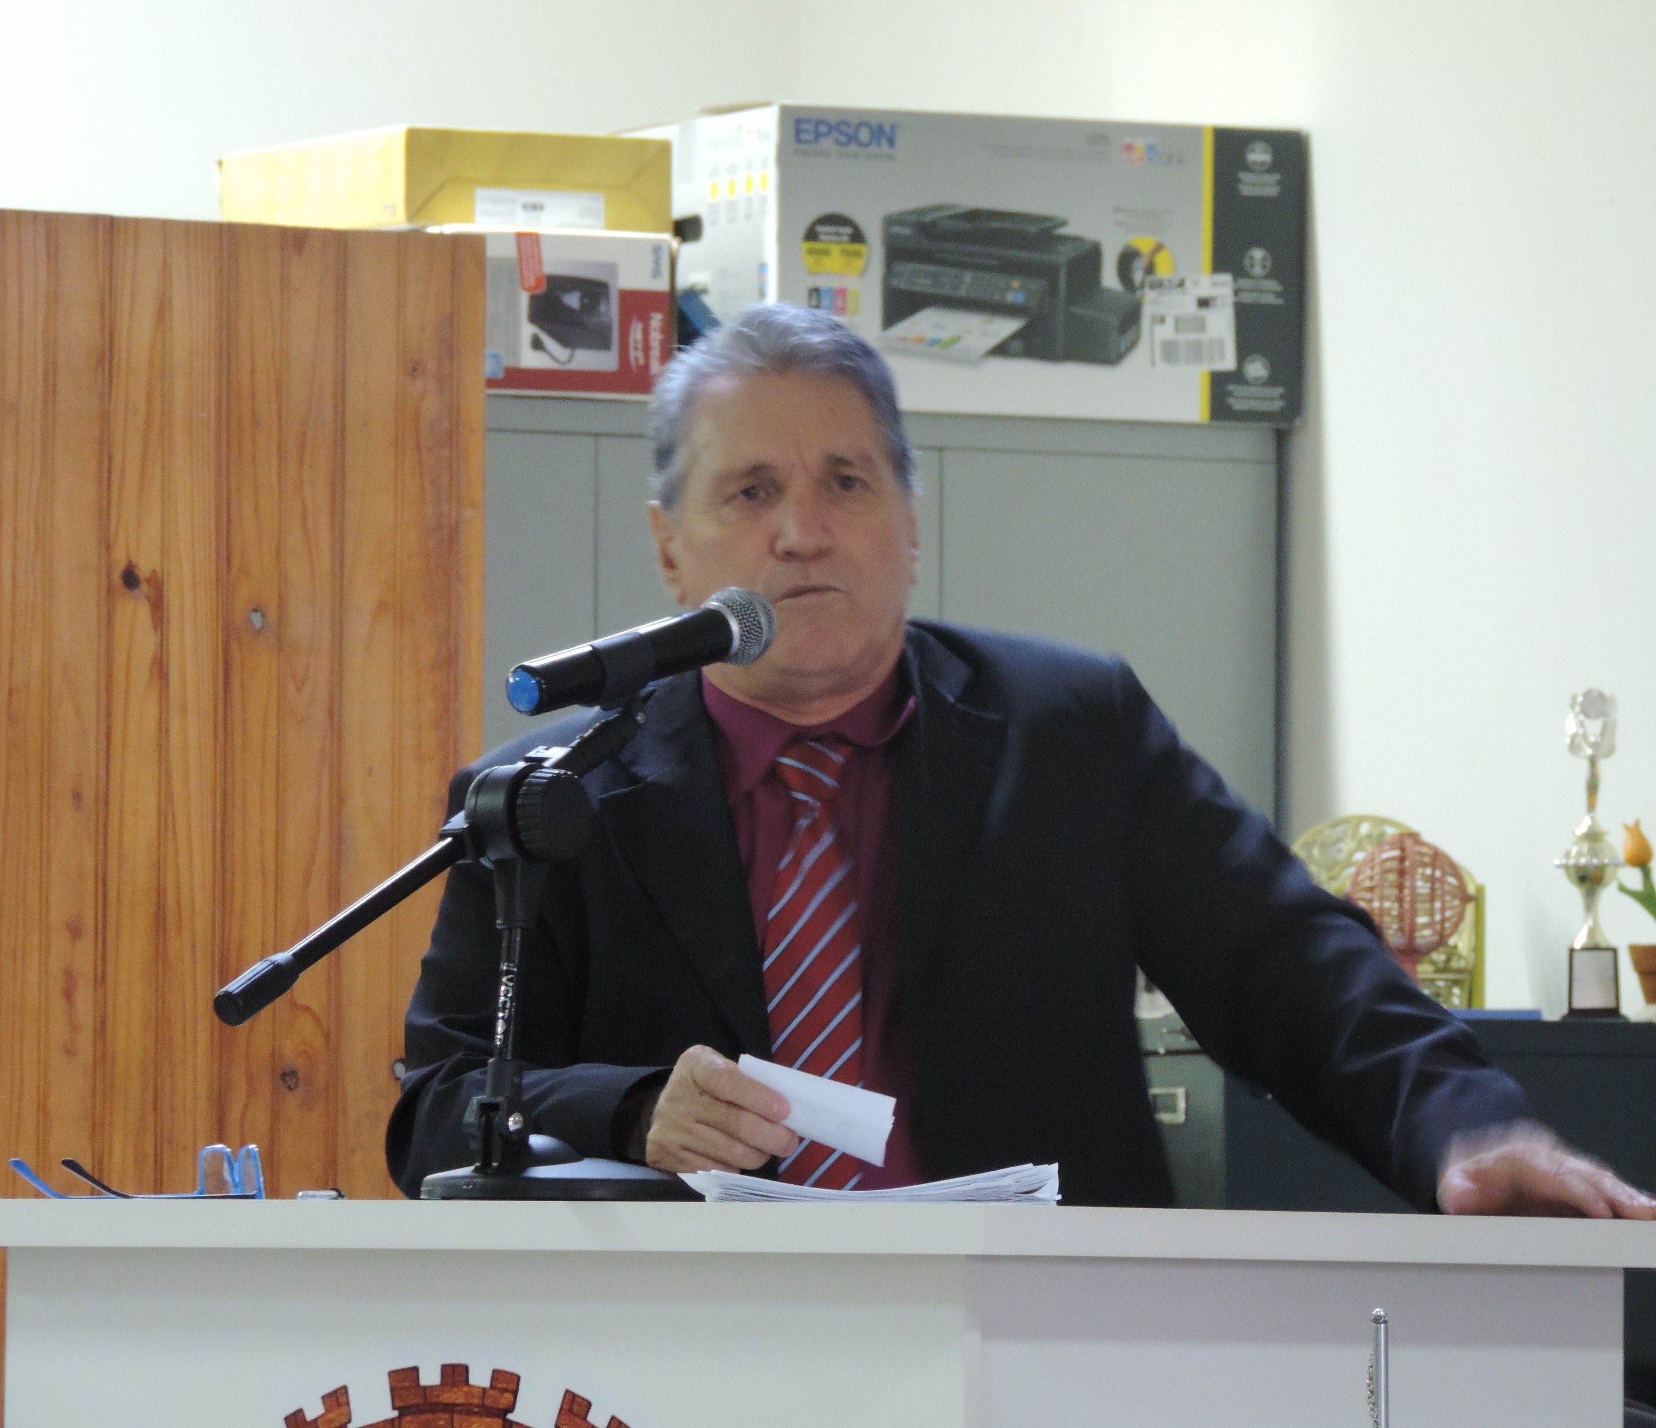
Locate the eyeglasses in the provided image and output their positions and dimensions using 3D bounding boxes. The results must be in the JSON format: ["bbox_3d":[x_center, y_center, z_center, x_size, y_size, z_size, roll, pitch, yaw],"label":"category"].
[{"bbox_3d":[-0.459,0.304,9.130,0.138,0.037,0.135,1,-3,-17],"label":"eyeglasses"}]

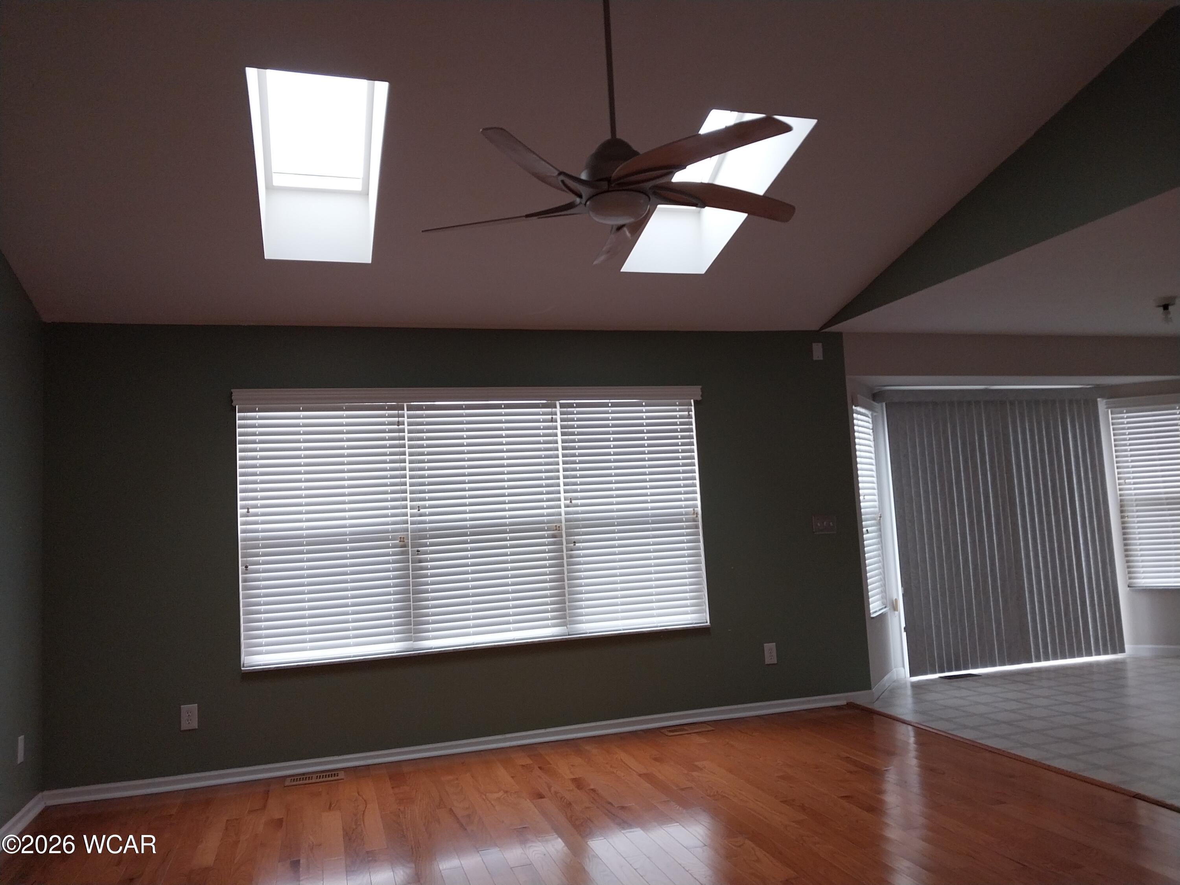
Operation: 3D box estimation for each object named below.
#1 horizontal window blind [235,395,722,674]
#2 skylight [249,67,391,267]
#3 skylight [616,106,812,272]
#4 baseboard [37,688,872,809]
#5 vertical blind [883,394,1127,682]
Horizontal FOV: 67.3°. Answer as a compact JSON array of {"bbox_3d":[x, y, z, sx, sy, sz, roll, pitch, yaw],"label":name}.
[{"bbox_3d":[-0.587,0.435,5.129,2.730,1.490,0.110,-1,-5,-17],"label":"horizontal window blind"},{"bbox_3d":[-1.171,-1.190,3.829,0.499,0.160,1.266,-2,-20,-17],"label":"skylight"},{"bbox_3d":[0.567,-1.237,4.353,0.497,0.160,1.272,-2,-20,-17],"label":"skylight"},{"bbox_3d":[-0.428,1.697,5.038,4.710,0.075,0.020,-1,-5,-17],"label":"baseboard"},{"bbox_3d":[3.192,0.669,6.746,1.980,2.010,0.080,-1,-5,-17],"label":"vertical blind"}]

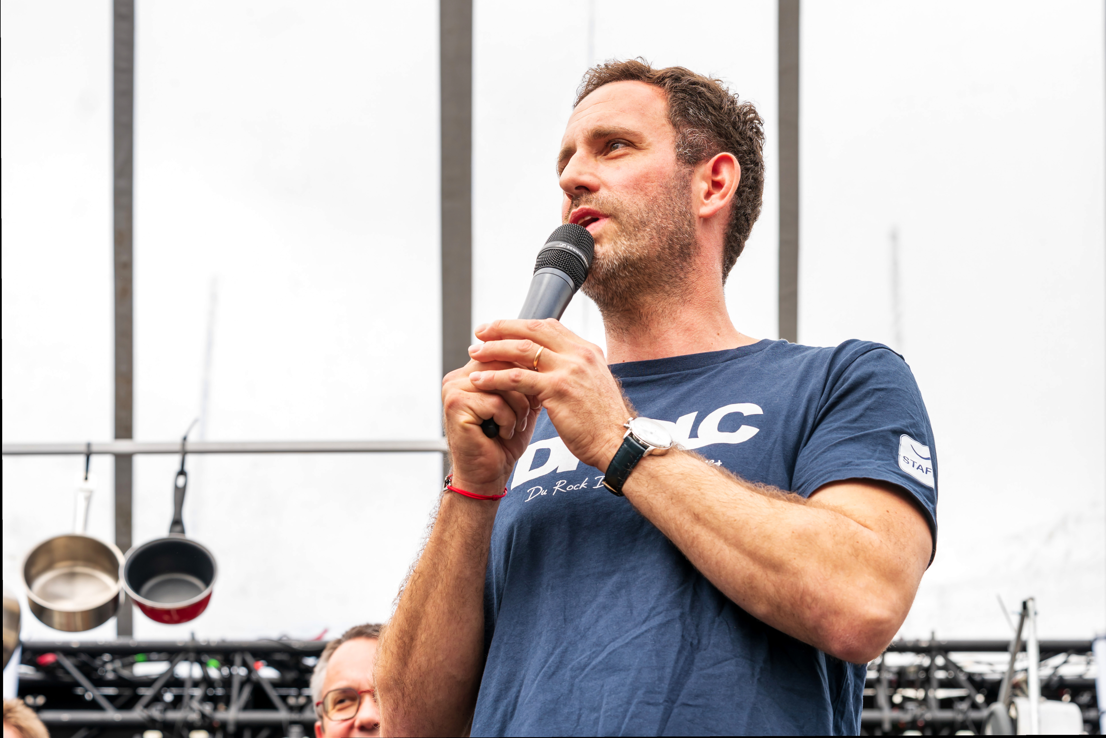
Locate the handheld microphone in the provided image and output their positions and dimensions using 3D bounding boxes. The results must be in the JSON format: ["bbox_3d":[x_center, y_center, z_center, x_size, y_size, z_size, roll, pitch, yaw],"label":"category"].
[{"bbox_3d":[-0.018,-0.035,1.798,0.050,0.238,0.050,-6,-44,34],"label":"handheld microphone"}]

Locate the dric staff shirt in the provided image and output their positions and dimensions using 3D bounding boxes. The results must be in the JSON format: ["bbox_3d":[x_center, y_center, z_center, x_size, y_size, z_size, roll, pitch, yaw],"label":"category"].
[{"bbox_3d":[0.108,0.297,1.775,0.490,0.680,0.280,-13,-23,35],"label":"dric staff shirt"}]

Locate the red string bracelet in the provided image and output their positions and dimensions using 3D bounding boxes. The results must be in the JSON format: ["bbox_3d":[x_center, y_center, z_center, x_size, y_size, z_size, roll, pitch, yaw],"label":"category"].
[{"bbox_3d":[-0.070,0.106,1.770,0.060,0.014,0.048,7,24,-6],"label":"red string bracelet"}]

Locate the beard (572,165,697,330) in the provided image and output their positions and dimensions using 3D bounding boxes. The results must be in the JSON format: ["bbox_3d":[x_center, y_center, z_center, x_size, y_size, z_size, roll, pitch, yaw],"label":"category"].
[{"bbox_3d":[0.050,-0.126,1.885,0.110,0.135,0.145,23,-31,-36],"label":"beard"}]

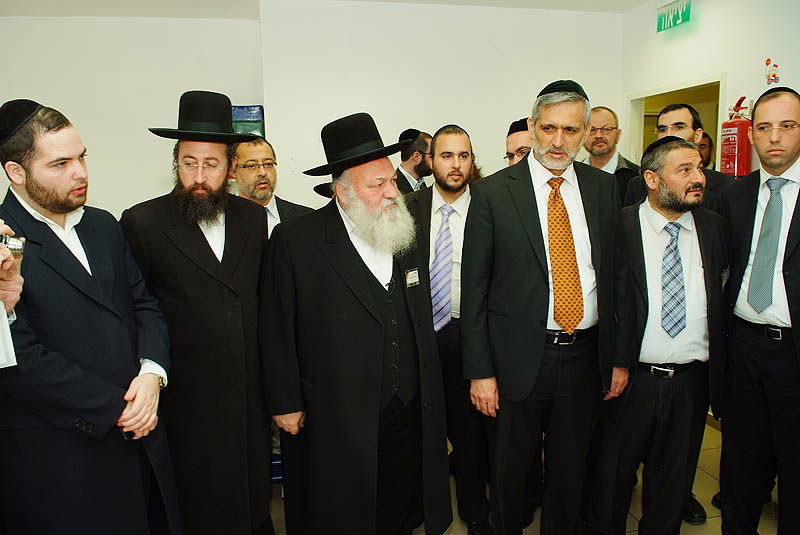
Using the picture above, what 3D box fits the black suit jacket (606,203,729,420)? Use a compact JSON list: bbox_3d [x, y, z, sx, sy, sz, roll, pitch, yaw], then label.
[{"bbox_3d":[0.863,0.137,1.930,0.480,0.730,0.310,1,6,18],"label":"black suit jacket"}]

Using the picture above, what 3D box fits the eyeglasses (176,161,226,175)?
[{"bbox_3d":[-0.584,-0.295,1.700,0.140,0.045,0.140,0,15,-16],"label":"eyeglasses"}]

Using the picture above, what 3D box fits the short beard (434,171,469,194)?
[{"bbox_3d":[0.201,-0.328,2.230,0.135,0.100,0.110,-2,10,-8],"label":"short beard"}]

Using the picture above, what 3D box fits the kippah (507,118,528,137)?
[{"bbox_3d":[0.481,-0.529,2.200,0.165,0.075,0.165,4,8,40],"label":"kippah"}]

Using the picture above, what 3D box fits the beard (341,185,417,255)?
[{"bbox_3d":[-0.065,-0.139,1.750,0.170,0.215,0.175,13,15,42],"label":"beard"}]

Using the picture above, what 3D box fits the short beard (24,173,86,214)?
[{"bbox_3d":[-0.762,-0.163,1.290,0.100,0.095,0.125,1,6,16],"label":"short beard"}]

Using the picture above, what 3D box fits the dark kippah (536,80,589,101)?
[{"bbox_3d":[0.498,-0.533,1.760,0.160,0.070,0.160,5,3,18],"label":"dark kippah"}]

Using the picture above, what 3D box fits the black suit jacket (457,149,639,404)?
[{"bbox_3d":[0.445,0.018,1.770,0.520,0.740,0.300,0,6,2],"label":"black suit jacket"}]

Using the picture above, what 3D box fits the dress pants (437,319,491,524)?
[{"bbox_3d":[0.237,0.644,2.431,0.390,0.950,0.270,0,7,4],"label":"dress pants"}]

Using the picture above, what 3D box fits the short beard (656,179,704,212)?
[{"bbox_3d":[0.905,-0.229,1.840,0.135,0.105,0.110,-4,7,-30],"label":"short beard"}]

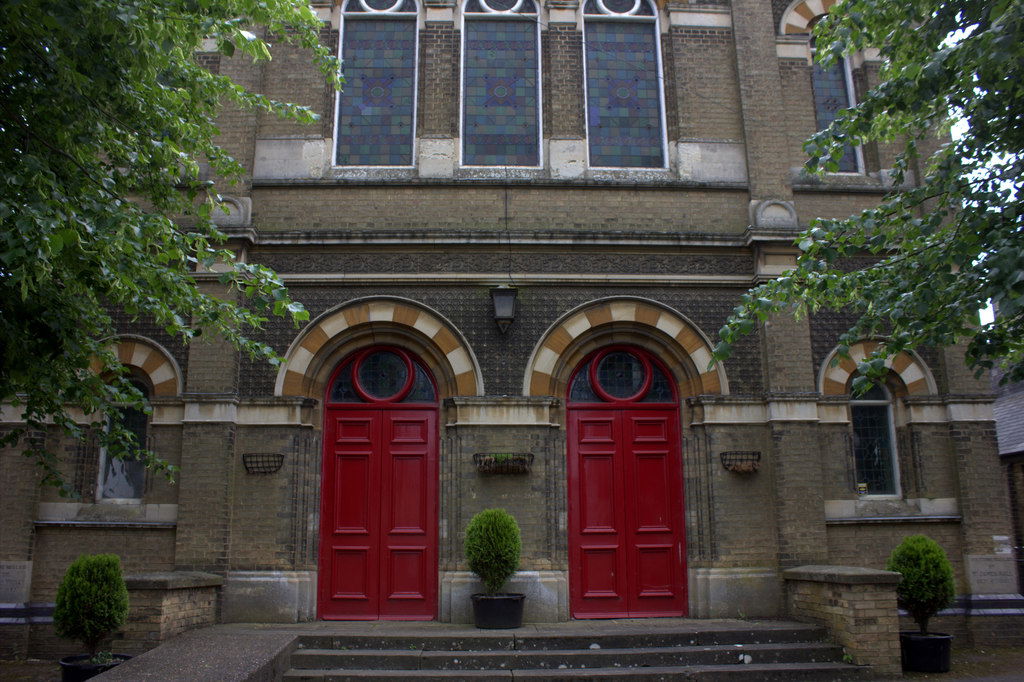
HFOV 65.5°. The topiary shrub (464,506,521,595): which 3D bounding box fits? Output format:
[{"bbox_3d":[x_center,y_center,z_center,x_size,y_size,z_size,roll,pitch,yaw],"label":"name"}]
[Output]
[{"bbox_3d":[-0.228,2.470,9.339,0.657,0.965,0.657,0,-12,-2],"label":"topiary shrub"}]

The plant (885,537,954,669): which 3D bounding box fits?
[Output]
[{"bbox_3d":[4.417,2.801,8.592,0.690,1.362,0.690,0,-12,-2],"label":"plant"}]

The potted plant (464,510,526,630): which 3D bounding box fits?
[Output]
[{"bbox_3d":[-0.204,2.647,9.303,0.701,1.326,0.701,0,-12,-2],"label":"potted plant"}]

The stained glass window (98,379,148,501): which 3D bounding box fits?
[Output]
[{"bbox_3d":[-4.861,1.225,10.074,0.576,1.559,0.150,0,-13,-2],"label":"stained glass window"}]

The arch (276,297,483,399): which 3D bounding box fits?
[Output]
[{"bbox_3d":[-1.656,0.096,10.224,2.582,1.302,0.320,0,-12,-2],"label":"arch"}]

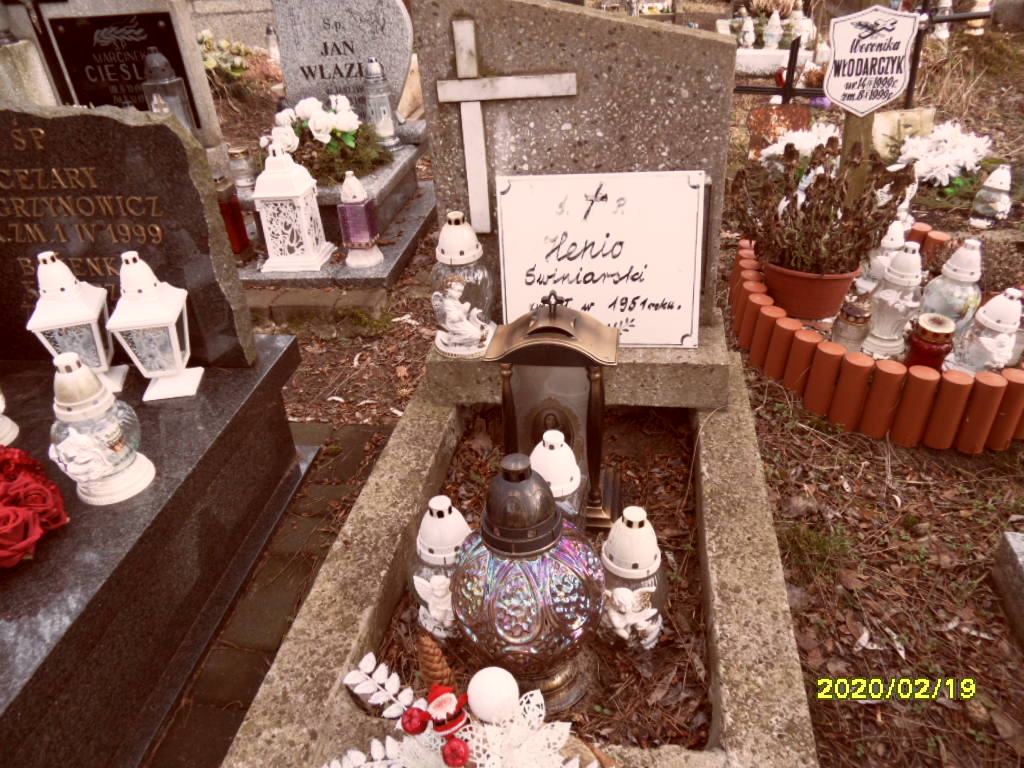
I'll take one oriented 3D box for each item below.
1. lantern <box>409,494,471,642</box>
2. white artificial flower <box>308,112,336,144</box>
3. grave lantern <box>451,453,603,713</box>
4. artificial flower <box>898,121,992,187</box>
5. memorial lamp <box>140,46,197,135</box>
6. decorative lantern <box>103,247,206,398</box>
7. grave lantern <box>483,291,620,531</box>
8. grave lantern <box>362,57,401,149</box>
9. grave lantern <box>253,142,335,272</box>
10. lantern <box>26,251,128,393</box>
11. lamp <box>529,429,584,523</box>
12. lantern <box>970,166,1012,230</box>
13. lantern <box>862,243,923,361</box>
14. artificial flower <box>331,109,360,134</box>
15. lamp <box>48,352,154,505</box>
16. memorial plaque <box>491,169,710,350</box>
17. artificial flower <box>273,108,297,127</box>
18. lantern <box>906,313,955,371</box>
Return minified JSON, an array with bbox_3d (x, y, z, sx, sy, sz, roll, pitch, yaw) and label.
[{"bbox_3d":[-0.104,0.273,1.074,0.098,0.250,0.098,-1,32,6],"label":"lantern"},{"bbox_3d":[-0.645,-0.874,2.418,0.095,0.100,0.095,7,35,13],"label":"white artificial flower"},{"bbox_3d":[0.016,0.256,0.945,0.207,0.396,0.207,2,32,11],"label":"grave lantern"},{"bbox_3d":[1.548,-0.814,2.530,0.330,0.190,0.260,10,36,18],"label":"artificial flower"},{"bbox_3d":[-1.279,-1.053,2.628,0.140,0.352,0.140,2,32,11],"label":"memorial lamp"},{"bbox_3d":[-0.630,-0.107,1.246,0.112,0.252,0.112,-9,32,-6],"label":"decorative lantern"},{"bbox_3d":[0.080,0.036,1.258,0.216,0.434,0.145,2,32,11],"label":"grave lantern"},{"bbox_3d":[-0.478,-1.065,2.678,0.105,0.309,0.105,3,34,9],"label":"grave lantern"},{"bbox_3d":[-0.697,-0.556,2.205,0.185,0.366,0.185,1,34,5],"label":"grave lantern"},{"bbox_3d":[-0.782,-0.110,1.270,0.113,0.254,0.113,-11,32,-11],"label":"lantern"},{"bbox_3d":[0.077,0.200,1.174,0.096,0.245,0.096,-10,32,-8],"label":"lamp"},{"bbox_3d":[1.604,-0.625,2.354,0.125,0.179,0.125,-4,34,-3],"label":"lantern"},{"bbox_3d":[0.936,-0.203,1.713,0.120,0.289,0.120,3,34,9],"label":"lantern"},{"bbox_3d":[-0.580,-0.915,2.474,0.105,0.085,0.100,0,34,4],"label":"artificial flower"},{"bbox_3d":[-0.646,0.057,1.079,0.140,0.225,0.140,-4,34,-3],"label":"lamp"},{"bbox_3d":[0.190,-0.267,1.558,0.436,0.378,0.020,2,21,12],"label":"memorial plaque"},{"bbox_3d":[-0.820,-0.961,2.560,0.088,0.070,0.085,2,32,11],"label":"artificial flower"},{"bbox_3d":[0.927,-0.079,1.574,0.093,0.128,0.093,2,32,11],"label":"lantern"}]

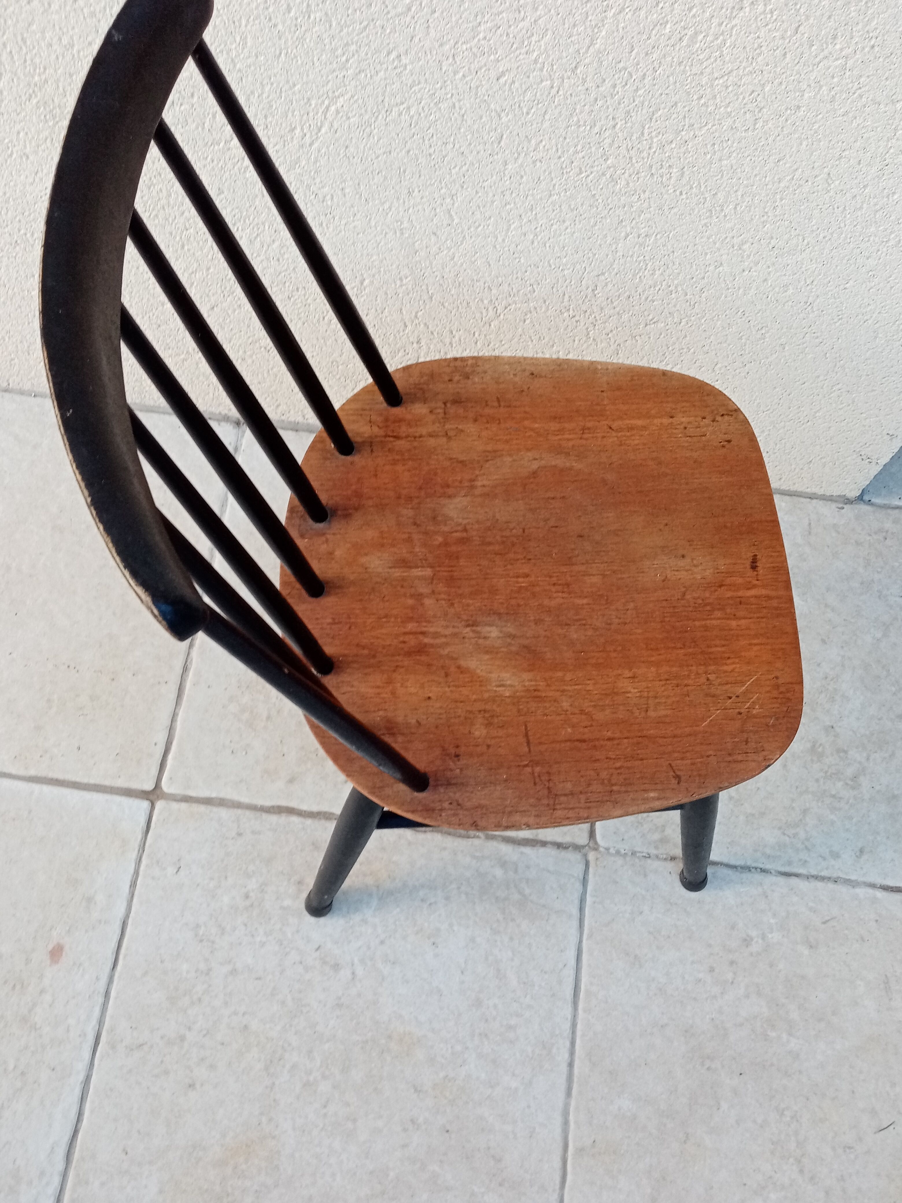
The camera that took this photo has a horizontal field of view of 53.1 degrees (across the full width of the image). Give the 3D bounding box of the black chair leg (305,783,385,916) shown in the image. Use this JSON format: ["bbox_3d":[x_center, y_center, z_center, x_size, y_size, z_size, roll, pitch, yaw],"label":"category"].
[{"bbox_3d":[-0.094,0.222,0.850,0.036,0.430,0.036,5,54,-15],"label":"black chair leg"}]

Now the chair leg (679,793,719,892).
[{"bbox_3d":[0.240,0.208,0.872,0.036,0.430,0.036,-10,55,7],"label":"chair leg"}]

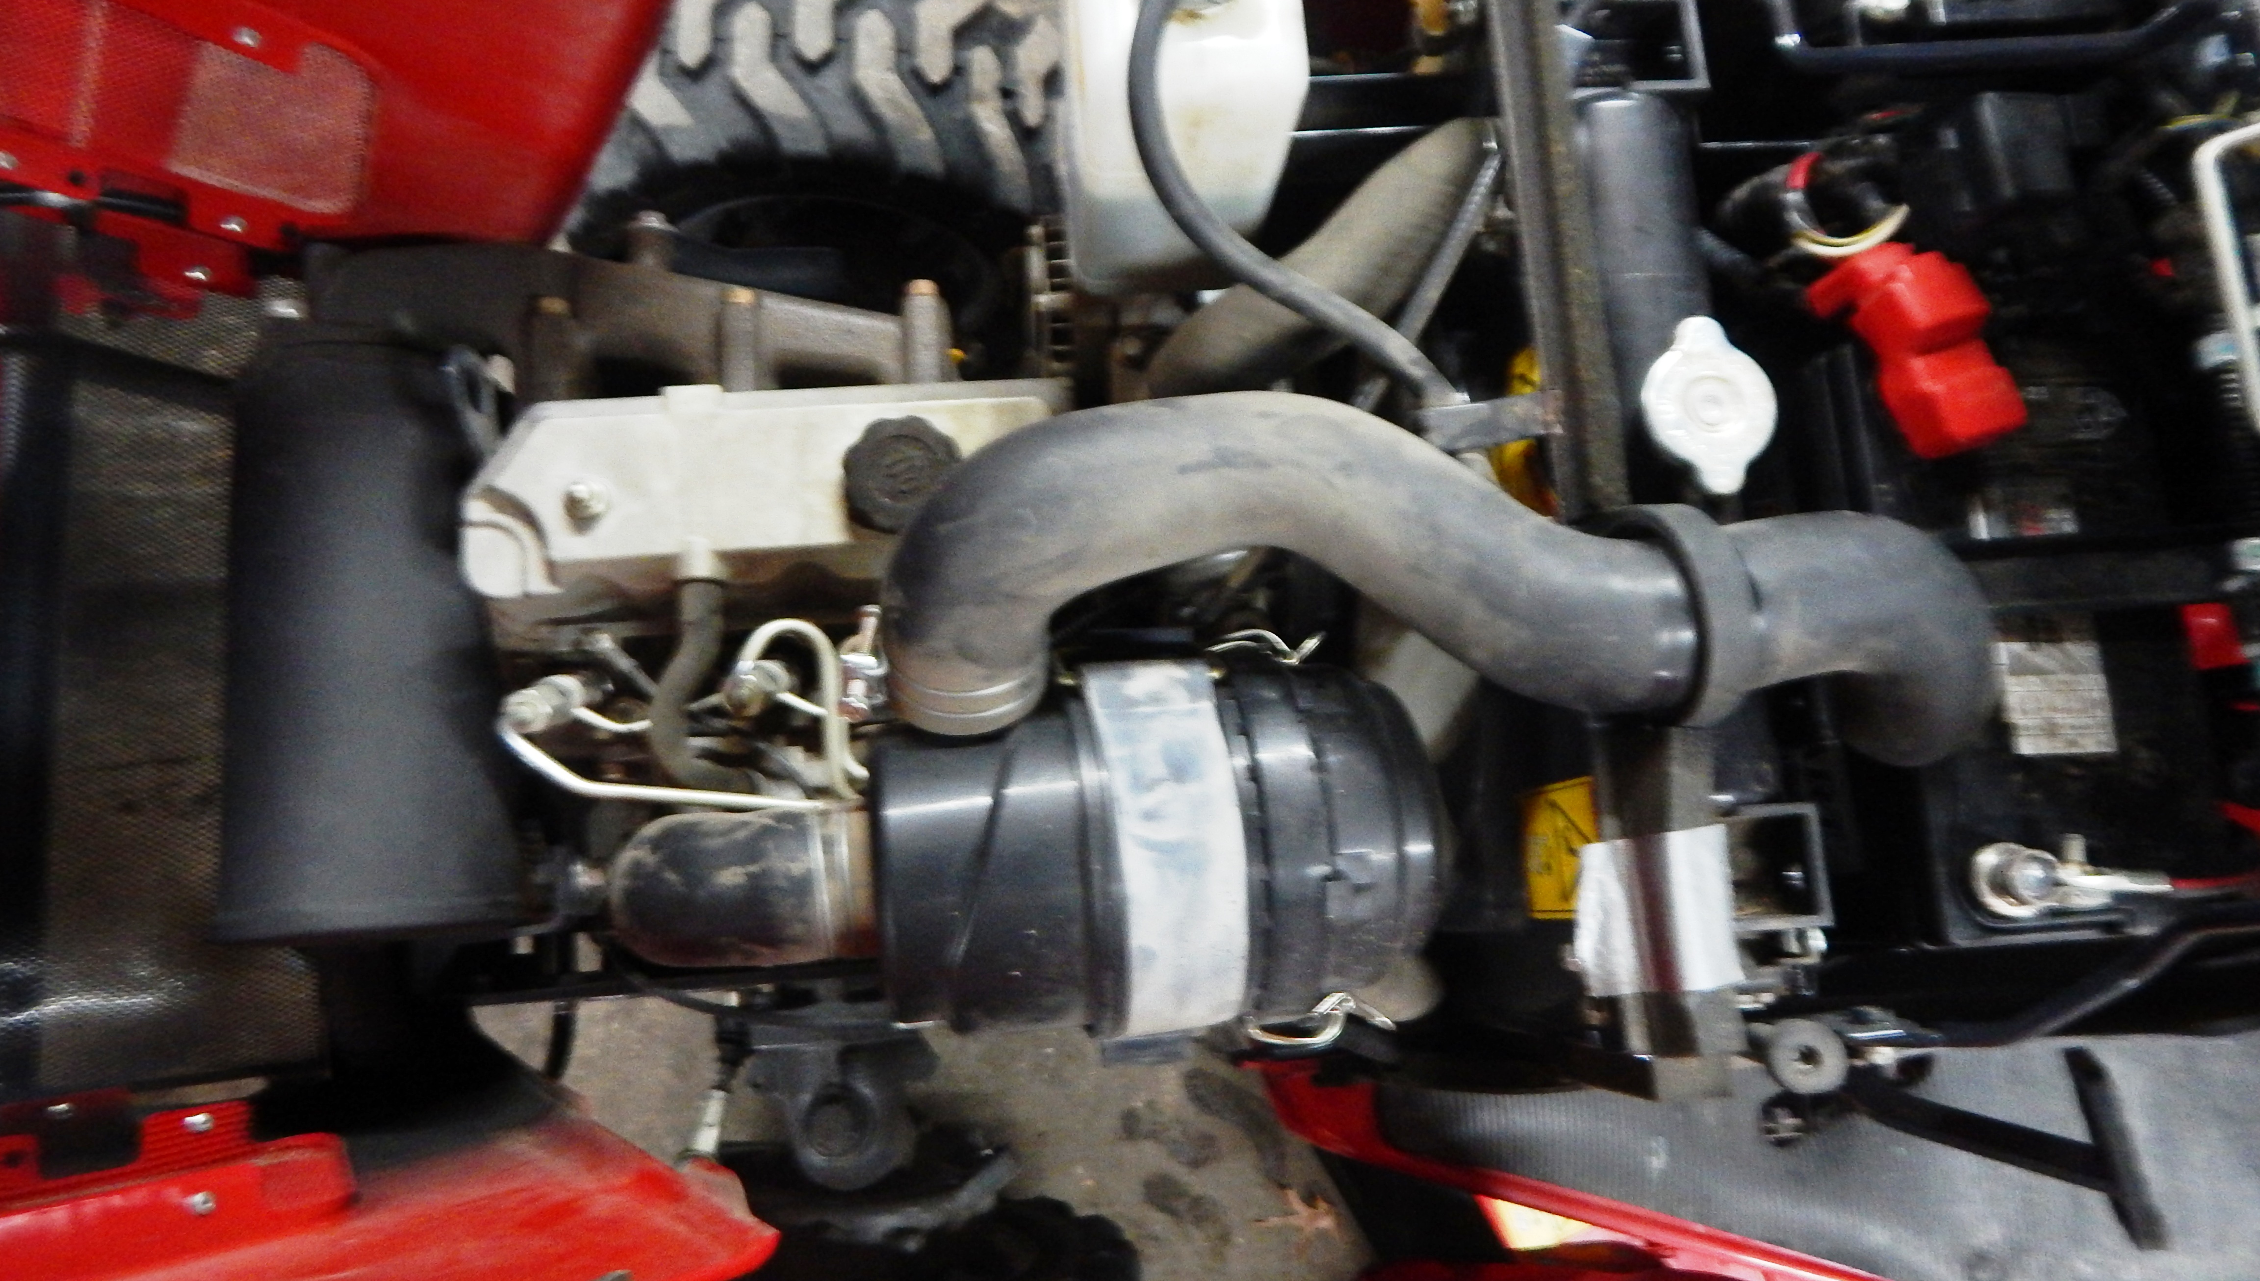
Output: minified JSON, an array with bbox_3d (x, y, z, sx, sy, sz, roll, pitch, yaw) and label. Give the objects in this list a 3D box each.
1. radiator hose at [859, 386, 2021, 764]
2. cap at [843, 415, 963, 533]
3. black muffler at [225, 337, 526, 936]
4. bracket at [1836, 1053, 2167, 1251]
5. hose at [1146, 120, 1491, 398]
[{"bbox_3d":[0.116,-0.024,0.545,0.400,0.115,0.145,-3,79,-2],"label":"radiator hose"},{"bbox_3d":[-0.092,-0.068,0.586,0.049,0.025,0.049,0,79,-1],"label":"cap"},{"bbox_3d":[-0.346,0.001,0.648,0.115,0.115,0.262,-8,77,-8],"label":"black muffler"},{"bbox_3d":[0.343,0.200,0.564,0.122,0.050,0.080,-3,79,-2],"label":"bracket"},{"bbox_3d":[0.087,-0.155,0.610,0.190,0.050,0.055,-37,82,-1],"label":"hose"}]

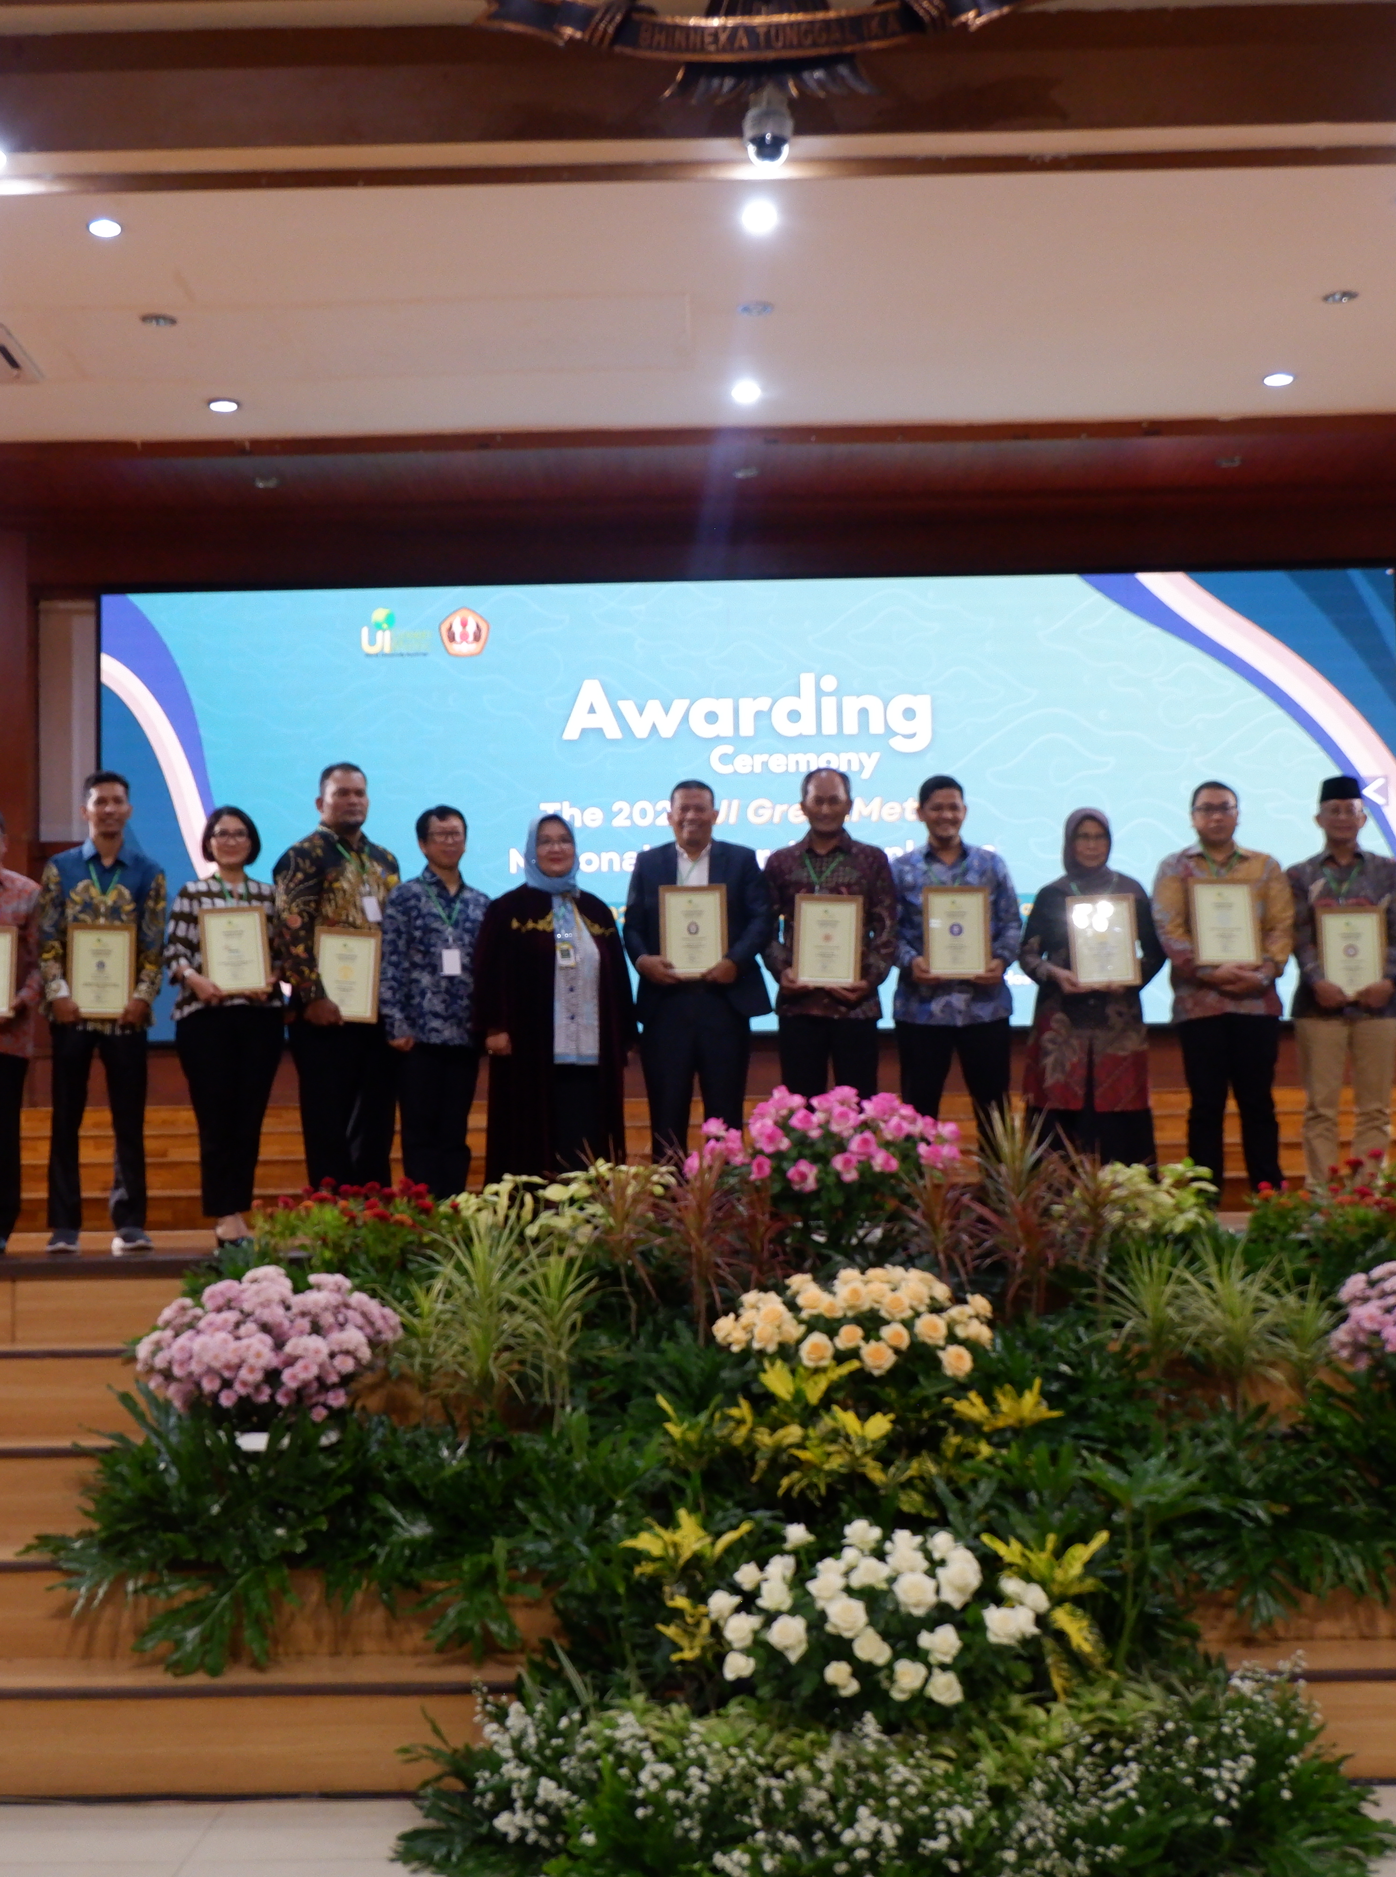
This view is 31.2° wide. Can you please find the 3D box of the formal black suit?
[{"bbox_3d":[0.000,0.352,9.103,0.550,1.433,0.360,-1,-5,0],"label":"formal black suit"}]

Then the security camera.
[{"bbox_3d":[0.261,-3.063,9.426,0.180,0.290,0.190,-1,-5,1],"label":"security camera"}]

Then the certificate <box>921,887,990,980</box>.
[{"bbox_3d":[0.939,-0.016,9.130,0.243,0.335,0.020,-2,-10,4],"label":"certificate"}]

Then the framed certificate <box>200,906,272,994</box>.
[{"bbox_3d":[-1.689,0.040,9.150,0.243,0.335,0.020,-3,-16,-8],"label":"framed certificate"}]

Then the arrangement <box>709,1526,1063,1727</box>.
[{"bbox_3d":[0.508,1.904,6.963,0.950,0.480,0.650,-1,-5,1],"label":"arrangement"}]

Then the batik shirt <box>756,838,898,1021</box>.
[{"bbox_3d":[0.487,-0.044,9.250,0.502,0.667,0.340,-1,-5,2],"label":"batik shirt"}]

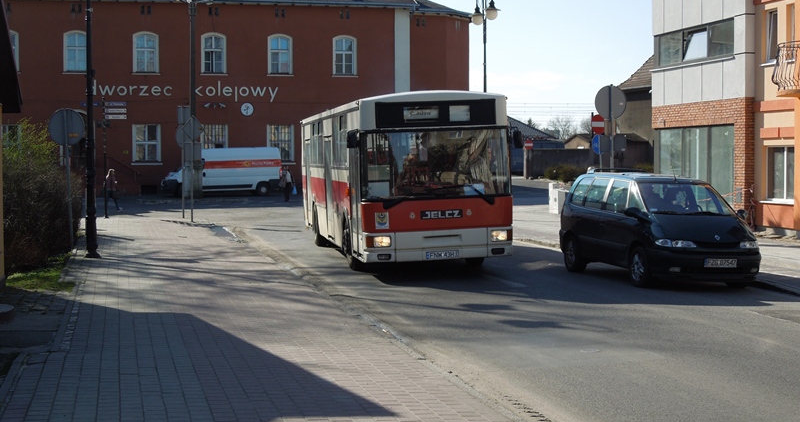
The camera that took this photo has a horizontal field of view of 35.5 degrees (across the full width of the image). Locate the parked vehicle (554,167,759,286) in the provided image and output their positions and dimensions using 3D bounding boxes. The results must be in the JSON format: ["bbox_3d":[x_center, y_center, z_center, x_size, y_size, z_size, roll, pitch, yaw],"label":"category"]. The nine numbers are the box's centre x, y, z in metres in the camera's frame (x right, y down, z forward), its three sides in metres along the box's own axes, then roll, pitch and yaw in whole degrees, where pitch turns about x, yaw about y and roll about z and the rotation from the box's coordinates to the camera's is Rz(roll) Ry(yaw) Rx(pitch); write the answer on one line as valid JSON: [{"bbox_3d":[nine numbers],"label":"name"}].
[{"bbox_3d":[4.135,0.252,20.312,1.830,1.740,4.520,0,2,-14],"label":"parked vehicle"}]

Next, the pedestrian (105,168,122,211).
[{"bbox_3d":[-10.630,-0.754,46.269,0.720,1.643,0.500,1,2,18],"label":"pedestrian"}]

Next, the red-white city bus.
[{"bbox_3d":[-0.301,-0.640,26.500,2.530,3.080,11.600,-2,3,-9],"label":"red-white city bus"}]

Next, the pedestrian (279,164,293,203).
[{"bbox_3d":[-5.303,-1.262,58.268,0.720,1.695,0.450,0,2,-9],"label":"pedestrian"}]

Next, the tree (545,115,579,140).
[{"bbox_3d":[18.226,-7.288,139.871,4.200,6.900,4.200,0,2,0],"label":"tree"}]

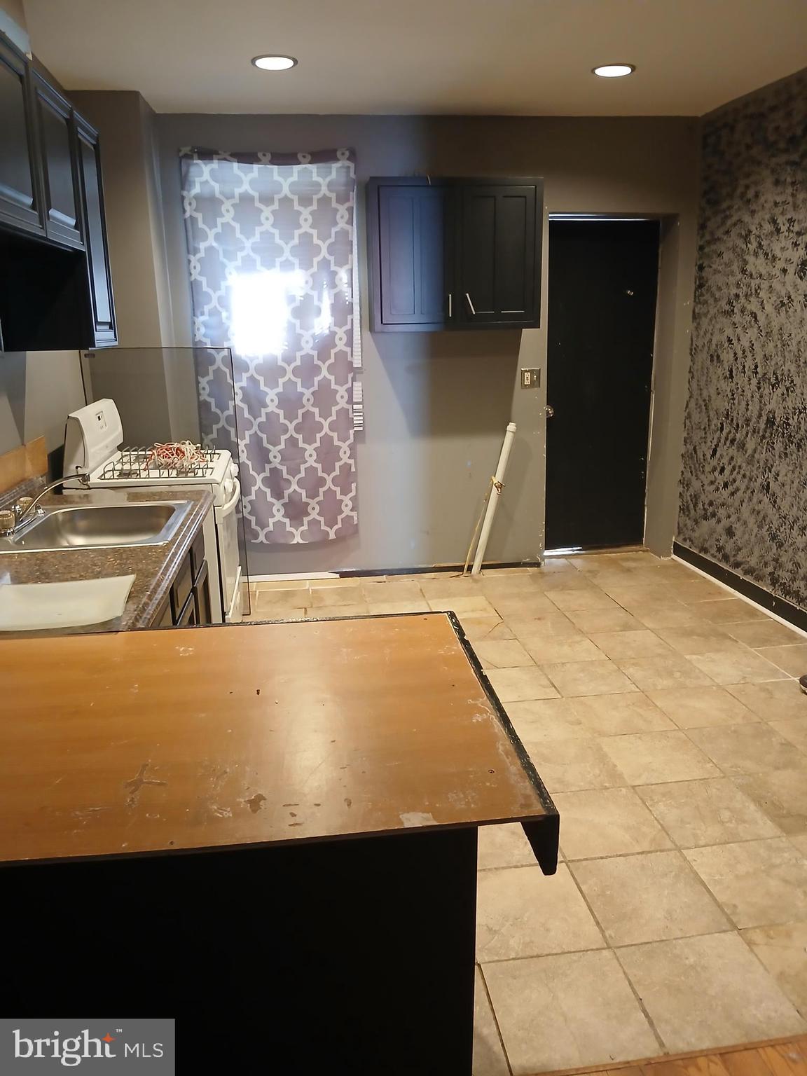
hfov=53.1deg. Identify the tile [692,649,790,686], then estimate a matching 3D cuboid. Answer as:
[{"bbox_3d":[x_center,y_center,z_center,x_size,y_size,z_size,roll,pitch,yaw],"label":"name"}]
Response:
[{"bbox_3d":[1.456,0.568,3.538,0.326,0.010,0.326,-3,15,-7],"label":"tile"}]

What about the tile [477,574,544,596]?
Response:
[{"bbox_3d":[0.616,0.280,4.728,0.326,0.010,0.326,-3,15,-7],"label":"tile"}]

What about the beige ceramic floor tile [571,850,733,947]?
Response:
[{"bbox_3d":[0.644,0.946,2.139,0.326,0.010,0.326,-3,15,-7],"label":"beige ceramic floor tile"}]

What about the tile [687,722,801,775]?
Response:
[{"bbox_3d":[1.220,0.749,2.868,0.328,0.010,0.326,-3,15,-7],"label":"tile"}]

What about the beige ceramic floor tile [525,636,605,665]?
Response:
[{"bbox_3d":[0.752,0.525,3.772,0.328,0.010,0.326,-3,15,-7],"label":"beige ceramic floor tile"}]

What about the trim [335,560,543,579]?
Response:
[{"bbox_3d":[0.228,0.194,5.000,1.281,0.037,0.018,-3,15,-6],"label":"trim"}]

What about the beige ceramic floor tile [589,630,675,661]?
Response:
[{"bbox_3d":[1.082,0.505,3.815,0.328,0.010,0.326,-3,15,-7],"label":"beige ceramic floor tile"}]

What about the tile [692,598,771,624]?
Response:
[{"bbox_3d":[1.697,0.385,4.216,0.328,0.010,0.326,-3,15,-7],"label":"tile"}]

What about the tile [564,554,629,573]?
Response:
[{"bbox_3d":[1.214,0.164,5.061,0.325,0.010,0.290,-3,15,-8],"label":"tile"}]

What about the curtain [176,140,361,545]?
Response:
[{"bbox_3d":[-0.701,-1.009,4.531,0.907,2.150,0.060,-3,15,-7],"label":"curtain"}]

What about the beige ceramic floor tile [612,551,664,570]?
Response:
[{"bbox_3d":[1.549,0.140,5.169,0.310,0.010,0.330,-3,15,-7],"label":"beige ceramic floor tile"}]

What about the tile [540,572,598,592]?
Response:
[{"bbox_3d":[0.931,0.259,4.719,0.320,0.010,0.330,-3,15,-8],"label":"tile"}]

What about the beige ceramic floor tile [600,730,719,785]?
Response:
[{"bbox_3d":[0.889,0.769,2.825,0.328,0.010,0.326,-3,15,-7],"label":"beige ceramic floor tile"}]

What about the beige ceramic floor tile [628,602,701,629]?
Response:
[{"bbox_3d":[1.365,0.407,4.167,0.326,0.010,0.326,-3,15,-7],"label":"beige ceramic floor tile"}]

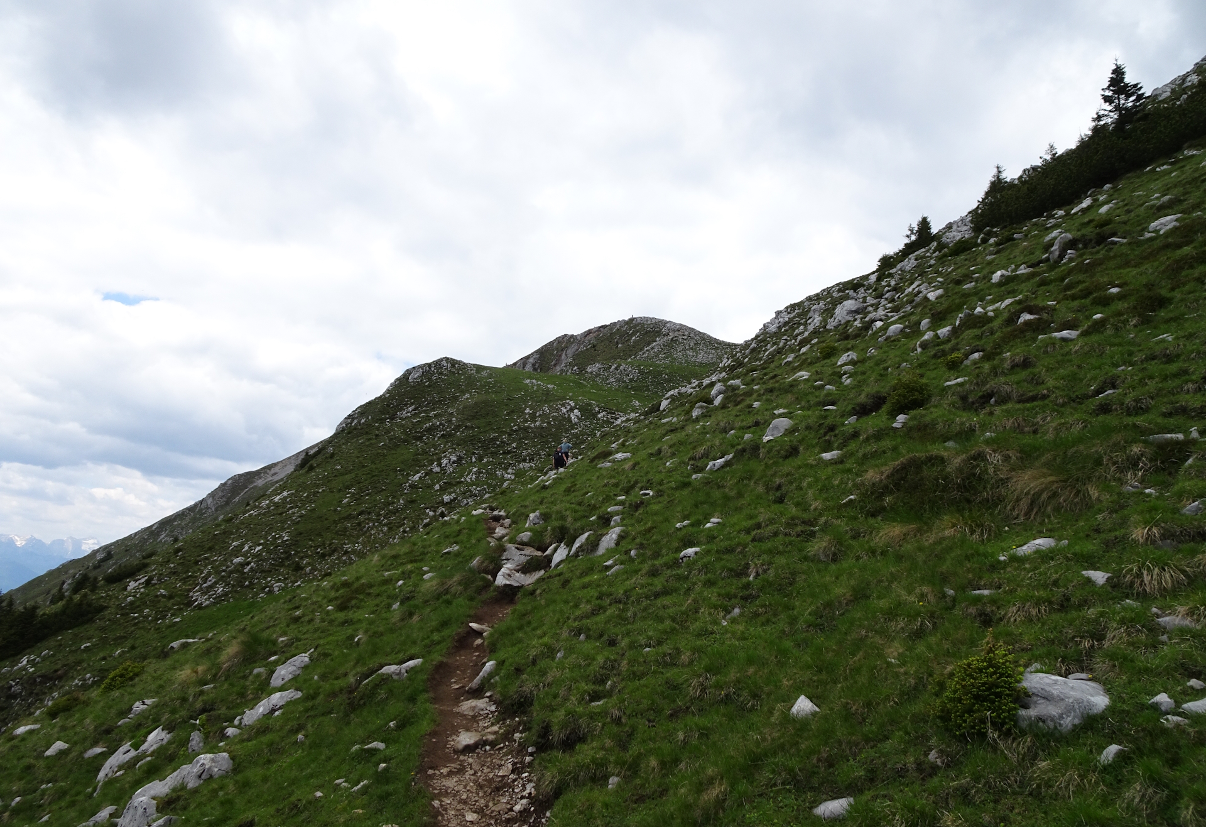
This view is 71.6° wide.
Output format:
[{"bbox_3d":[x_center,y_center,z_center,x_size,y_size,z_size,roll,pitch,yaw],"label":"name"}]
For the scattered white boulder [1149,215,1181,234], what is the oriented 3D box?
[{"bbox_3d":[18.177,-6.093,27.000,0.898,0.366,0.674,-6,-11,35],"label":"scattered white boulder"}]

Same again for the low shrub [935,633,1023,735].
[{"bbox_3d":[1.969,1.405,4.400,0.414,0.492,0.393,-4,-9,23],"label":"low shrub"}]

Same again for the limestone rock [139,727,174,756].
[{"bbox_3d":[-6.410,4.706,12.000,0.443,0.346,0.354,4,-10,-27],"label":"limestone rock"}]

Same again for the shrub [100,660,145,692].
[{"bbox_3d":[-10.322,5.647,18.000,0.873,0.564,0.699,5,-10,-29],"label":"shrub"}]

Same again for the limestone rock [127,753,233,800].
[{"bbox_3d":[-4.917,4.241,9.800,1.132,0.396,0.679,4,-10,-25],"label":"limestone rock"}]

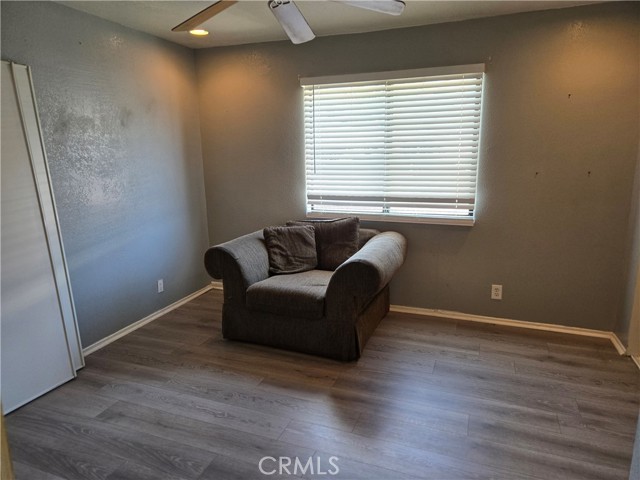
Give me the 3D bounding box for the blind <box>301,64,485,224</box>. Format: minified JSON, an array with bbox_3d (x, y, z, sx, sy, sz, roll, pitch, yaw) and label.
[{"bbox_3d":[0.567,-0.781,3.664,1.530,1.250,0.100,4,13,20],"label":"blind"}]

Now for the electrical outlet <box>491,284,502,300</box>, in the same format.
[{"bbox_3d":[1.488,0.443,3.571,0.072,0.117,0.012,4,13,20],"label":"electrical outlet"}]

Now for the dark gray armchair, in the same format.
[{"bbox_3d":[-0.081,0.345,3.566,1.420,0.800,0.950,4,13,20],"label":"dark gray armchair"}]

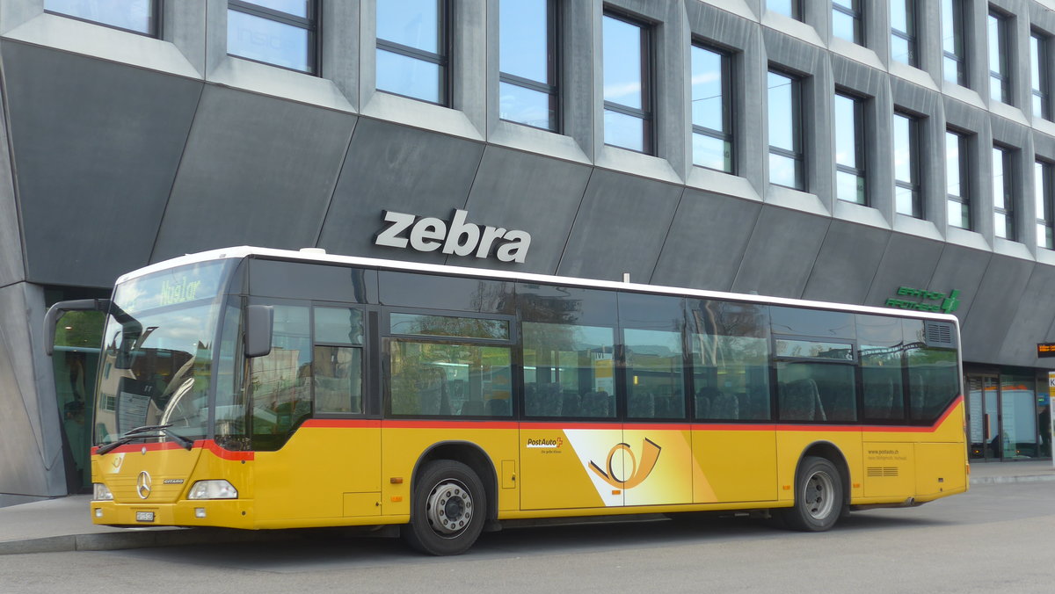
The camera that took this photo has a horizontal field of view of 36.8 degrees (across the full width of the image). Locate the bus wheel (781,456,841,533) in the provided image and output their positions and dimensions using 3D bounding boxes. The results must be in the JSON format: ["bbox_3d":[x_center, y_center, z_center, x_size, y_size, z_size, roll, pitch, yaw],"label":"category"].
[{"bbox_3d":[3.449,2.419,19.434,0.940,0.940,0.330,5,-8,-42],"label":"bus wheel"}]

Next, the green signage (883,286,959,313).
[{"bbox_3d":[9.821,0.024,39.287,0.130,0.749,3.744,28,14,37],"label":"green signage"}]

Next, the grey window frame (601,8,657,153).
[{"bbox_3d":[1.844,-3.977,29.522,0.100,2.496,1.872,-5,-7,39],"label":"grey window frame"}]

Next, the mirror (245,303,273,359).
[{"bbox_3d":[-2.340,0.306,13.803,0.210,0.460,0.130,-5,-7,32],"label":"mirror"}]

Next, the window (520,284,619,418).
[{"bbox_3d":[0.438,0.580,16.584,1.446,1.386,0.060,5,-8,-42],"label":"window"}]

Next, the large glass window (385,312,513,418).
[{"bbox_3d":[-0.742,0.679,15.472,1.576,0.984,0.060,5,-8,-42],"label":"large glass window"}]

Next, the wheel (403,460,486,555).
[{"bbox_3d":[-0.843,2.052,15.448,0.940,0.940,0.290,5,-8,-42],"label":"wheel"}]

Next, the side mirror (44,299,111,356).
[{"bbox_3d":[-4.473,0.294,15.730,0.460,0.520,0.500,2,-7,-28],"label":"side mirror"}]

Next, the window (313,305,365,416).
[{"bbox_3d":[-1.732,0.596,14.565,0.572,0.984,0.060,5,-8,-42],"label":"window"}]

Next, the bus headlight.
[{"bbox_3d":[-2.760,1.692,13.866,0.500,0.175,0.180,-5,-8,37],"label":"bus headlight"}]

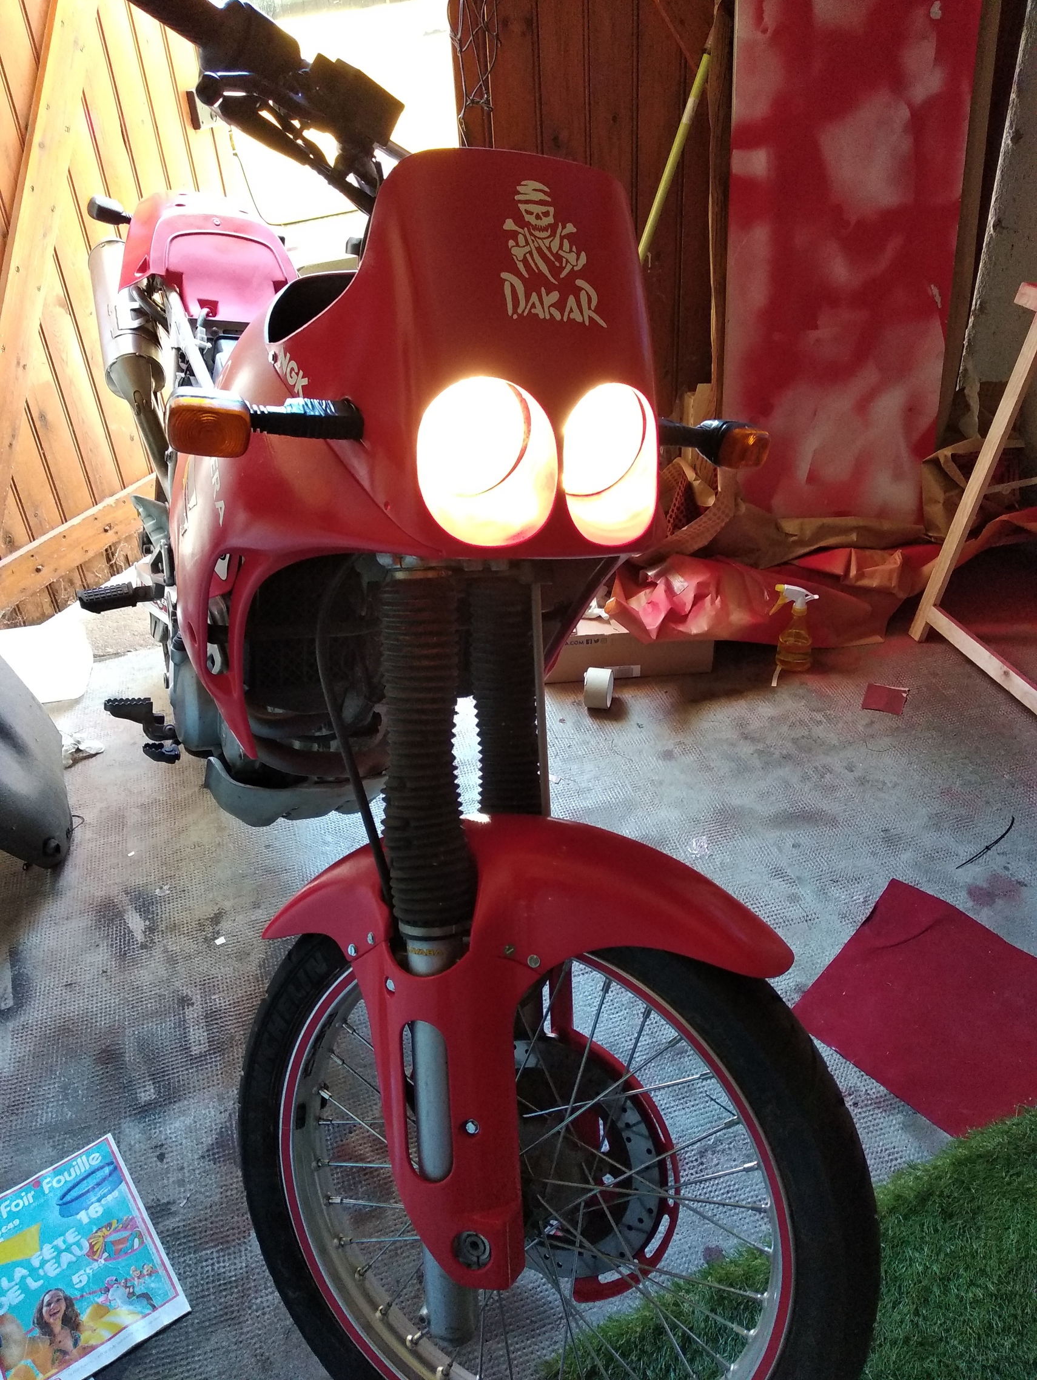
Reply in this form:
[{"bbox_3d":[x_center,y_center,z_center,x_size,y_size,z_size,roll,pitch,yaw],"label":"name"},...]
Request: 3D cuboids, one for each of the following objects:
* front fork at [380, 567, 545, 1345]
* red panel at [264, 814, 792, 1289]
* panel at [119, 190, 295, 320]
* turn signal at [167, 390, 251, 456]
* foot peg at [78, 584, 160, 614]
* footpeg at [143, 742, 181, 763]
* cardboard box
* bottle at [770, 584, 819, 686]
[{"bbox_3d":[-0.032,0.213,1.052,0.085,0.805,0.255,0,5,24],"label":"front fork"},{"bbox_3d":[-0.022,0.328,1.056,0.560,0.430,0.255,13,10,22],"label":"red panel"},{"bbox_3d":[-0.593,-0.829,1.976,0.296,0.190,0.380,-4,32,-26],"label":"panel"},{"bbox_3d":[-0.235,-0.204,0.790,0.059,0.044,0.043,-4,32,-26],"label":"turn signal"},{"bbox_3d":[-0.681,-0.156,1.773,0.135,0.033,0.045,-4,32,-26],"label":"foot peg"},{"bbox_3d":[-0.549,0.096,1.596,0.060,0.025,0.035,-4,32,-26],"label":"footpeg"},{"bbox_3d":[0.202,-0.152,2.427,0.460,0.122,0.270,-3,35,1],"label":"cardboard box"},{"bbox_3d":[0.613,-0.148,2.306,0.105,0.206,0.081,-3,35,2],"label":"bottle"}]

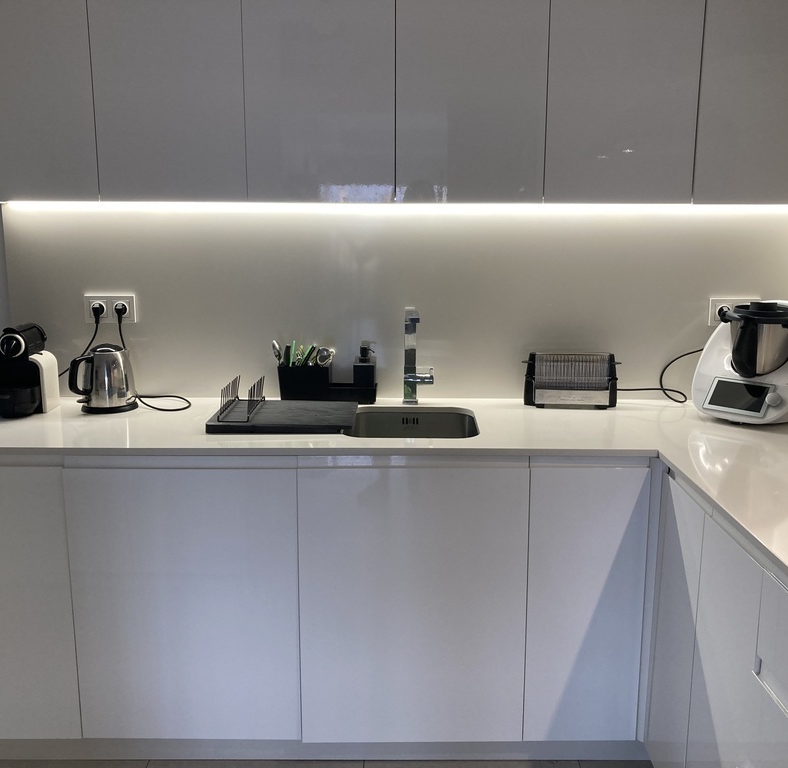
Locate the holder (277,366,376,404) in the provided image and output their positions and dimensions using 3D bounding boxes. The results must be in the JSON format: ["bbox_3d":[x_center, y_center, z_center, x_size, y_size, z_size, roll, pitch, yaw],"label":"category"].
[{"bbox_3d":[-0.205,-0.004,2.618,0.305,0.120,0.100,0,11,0],"label":"holder"}]

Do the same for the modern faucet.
[{"bbox_3d":[0.079,-0.065,2.465,0.098,0.302,0.270,0,11,-2],"label":"modern faucet"}]

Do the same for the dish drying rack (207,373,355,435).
[{"bbox_3d":[-0.306,0.051,2.359,0.397,0.112,0.300,0,11,0],"label":"dish drying rack"}]

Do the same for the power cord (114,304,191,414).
[{"bbox_3d":[-0.753,-0.089,2.553,0.250,0.310,0.200,0,11,0],"label":"power cord"}]

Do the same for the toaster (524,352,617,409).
[{"bbox_3d":[0.548,-0.014,2.561,0.290,0.166,0.110,1,11,4],"label":"toaster"}]

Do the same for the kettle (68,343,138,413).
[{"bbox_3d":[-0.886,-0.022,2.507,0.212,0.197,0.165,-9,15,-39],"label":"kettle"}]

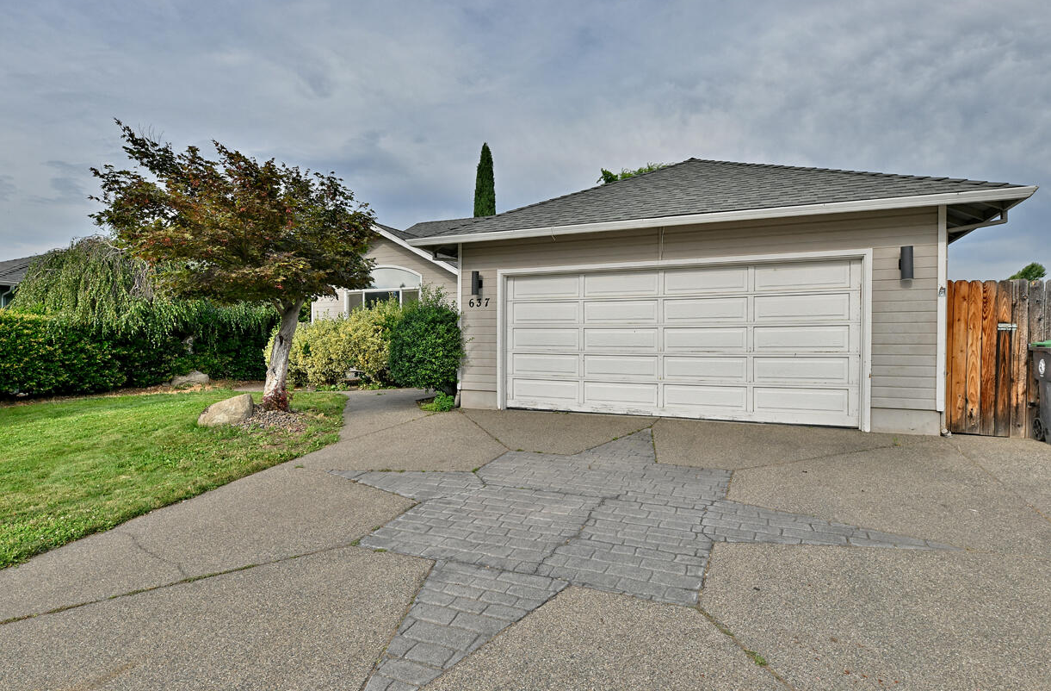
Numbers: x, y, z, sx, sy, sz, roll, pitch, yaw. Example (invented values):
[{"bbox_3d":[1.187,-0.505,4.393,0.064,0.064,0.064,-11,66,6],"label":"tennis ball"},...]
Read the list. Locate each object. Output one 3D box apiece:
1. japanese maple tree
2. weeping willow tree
[{"bbox_3d":[-4.200,-1.130,8.300,3.850,4.250,3.400,0,1,-21],"label":"japanese maple tree"},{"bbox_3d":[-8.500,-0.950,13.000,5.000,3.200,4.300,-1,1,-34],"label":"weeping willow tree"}]

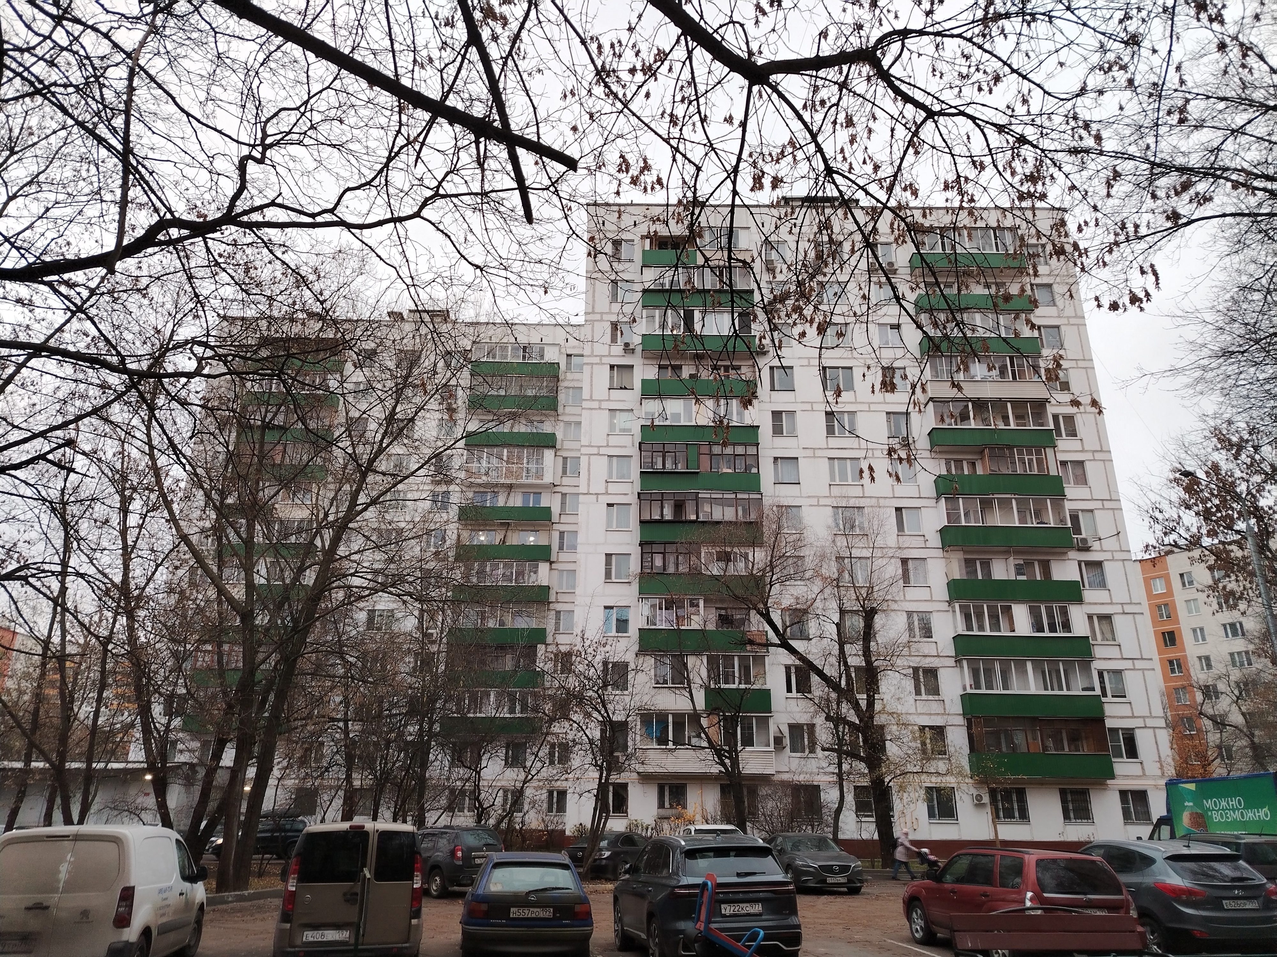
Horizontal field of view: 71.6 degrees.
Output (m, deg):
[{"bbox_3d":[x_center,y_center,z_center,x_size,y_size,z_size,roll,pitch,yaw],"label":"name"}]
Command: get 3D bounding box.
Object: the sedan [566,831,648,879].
[{"bbox_3d":[-0.437,12.494,29.269,1.800,1.450,4.700,-14,-25,34],"label":"sedan"}]

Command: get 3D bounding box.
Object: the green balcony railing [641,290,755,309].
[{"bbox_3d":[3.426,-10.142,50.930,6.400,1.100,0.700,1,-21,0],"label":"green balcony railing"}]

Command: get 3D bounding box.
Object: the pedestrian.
[{"bbox_3d":[9.293,13.176,31.011,0.780,1.650,0.550,1,-21,0],"label":"pedestrian"}]

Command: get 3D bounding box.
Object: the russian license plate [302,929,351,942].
[{"bbox_3d":[-3.717,5.462,10.552,0.525,0.115,0.020,8,-22,-17],"label":"russian license plate"}]

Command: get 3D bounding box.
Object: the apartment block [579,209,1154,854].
[{"bbox_3d":[11.275,2.690,52.961,29.100,36.950,13.500,1,-21,0],"label":"apartment block"}]

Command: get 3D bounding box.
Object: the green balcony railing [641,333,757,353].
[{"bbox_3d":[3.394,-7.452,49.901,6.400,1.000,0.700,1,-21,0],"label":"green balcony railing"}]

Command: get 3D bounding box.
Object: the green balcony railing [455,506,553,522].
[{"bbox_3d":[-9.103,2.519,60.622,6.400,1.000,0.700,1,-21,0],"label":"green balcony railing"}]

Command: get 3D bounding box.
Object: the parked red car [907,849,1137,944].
[{"bbox_3d":[5.844,6.738,14.110,1.740,1.600,4.450,4,-21,-9],"label":"parked red car"}]

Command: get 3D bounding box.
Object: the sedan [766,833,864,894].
[{"bbox_3d":[4.693,10.873,25.058,1.840,1.450,4.850,4,-21,-10],"label":"sedan"}]

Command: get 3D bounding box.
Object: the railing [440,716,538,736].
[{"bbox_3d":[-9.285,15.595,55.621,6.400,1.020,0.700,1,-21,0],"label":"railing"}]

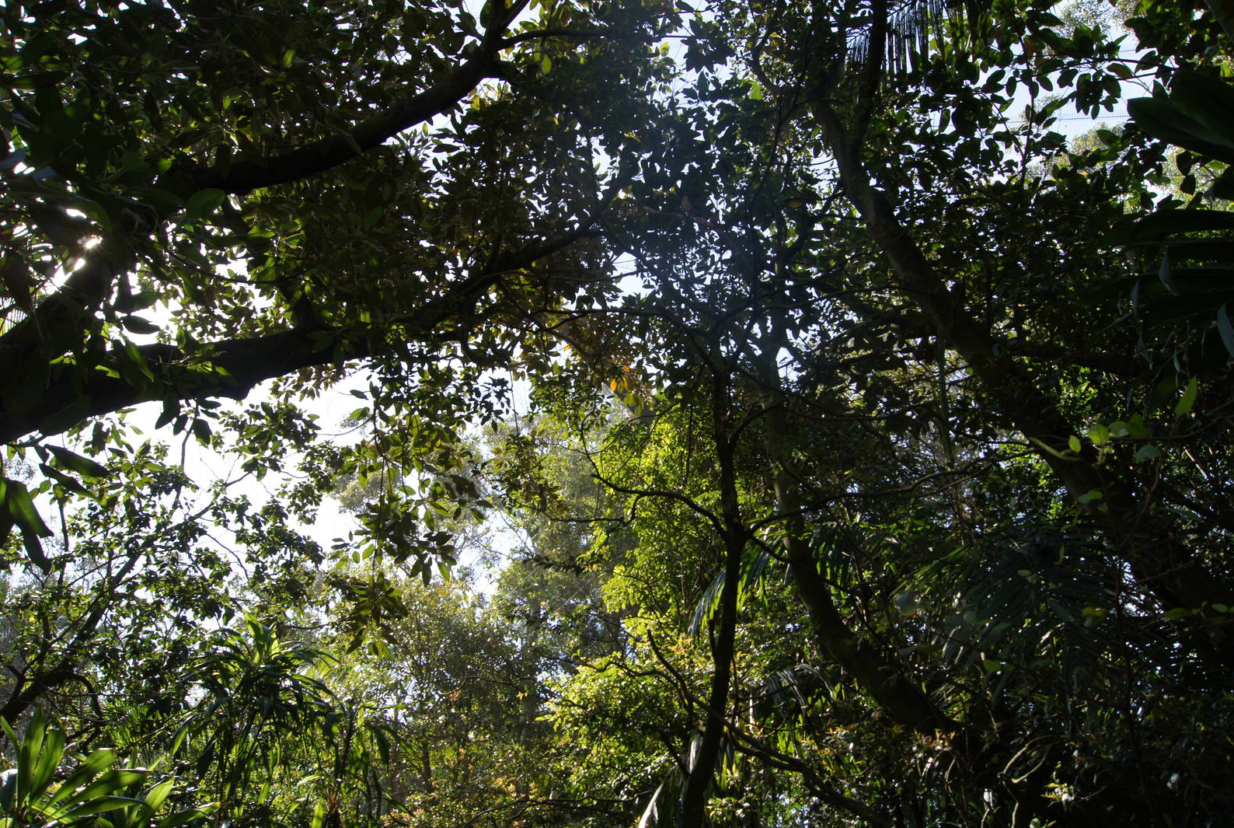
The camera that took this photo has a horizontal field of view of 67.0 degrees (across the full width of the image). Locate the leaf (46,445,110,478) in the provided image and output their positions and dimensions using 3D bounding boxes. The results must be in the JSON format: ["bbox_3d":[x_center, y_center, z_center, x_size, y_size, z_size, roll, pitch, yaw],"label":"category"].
[{"bbox_3d":[-1.388,0.121,2.400,0.168,0.022,0.062,35,-61,-30],"label":"leaf"}]

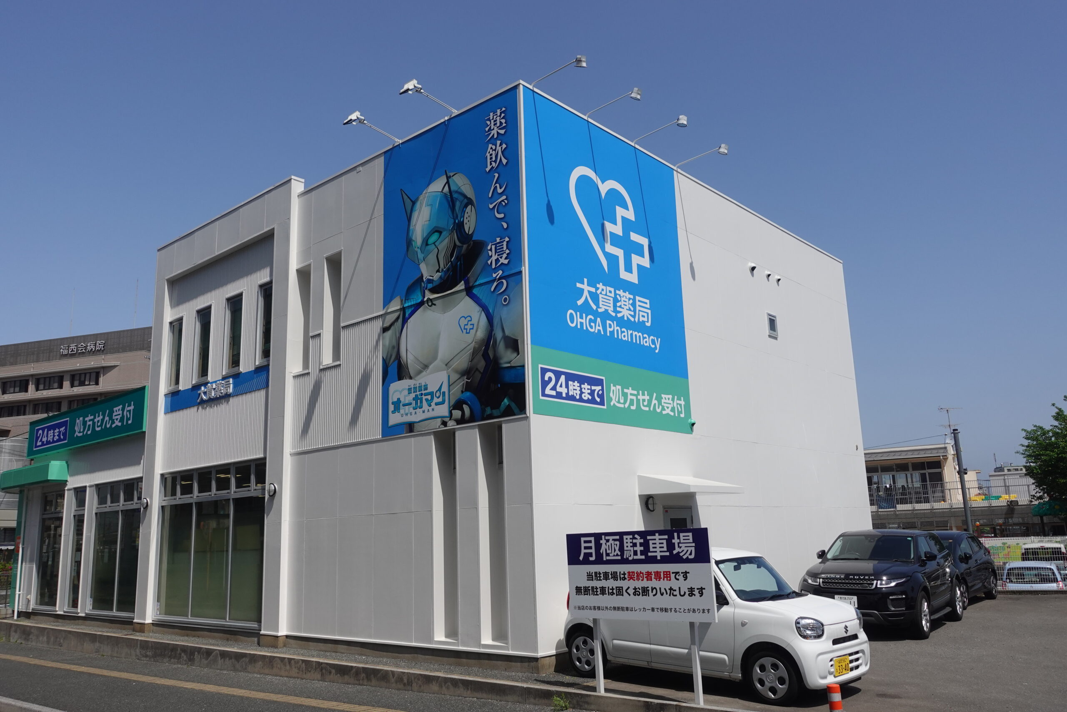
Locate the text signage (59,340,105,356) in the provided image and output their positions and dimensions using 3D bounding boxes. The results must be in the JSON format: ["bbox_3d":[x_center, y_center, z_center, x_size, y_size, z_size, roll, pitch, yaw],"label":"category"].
[{"bbox_3d":[-63.040,-1.106,116.000,8.106,1.350,0.200,-6,-13,18],"label":"text signage"}]

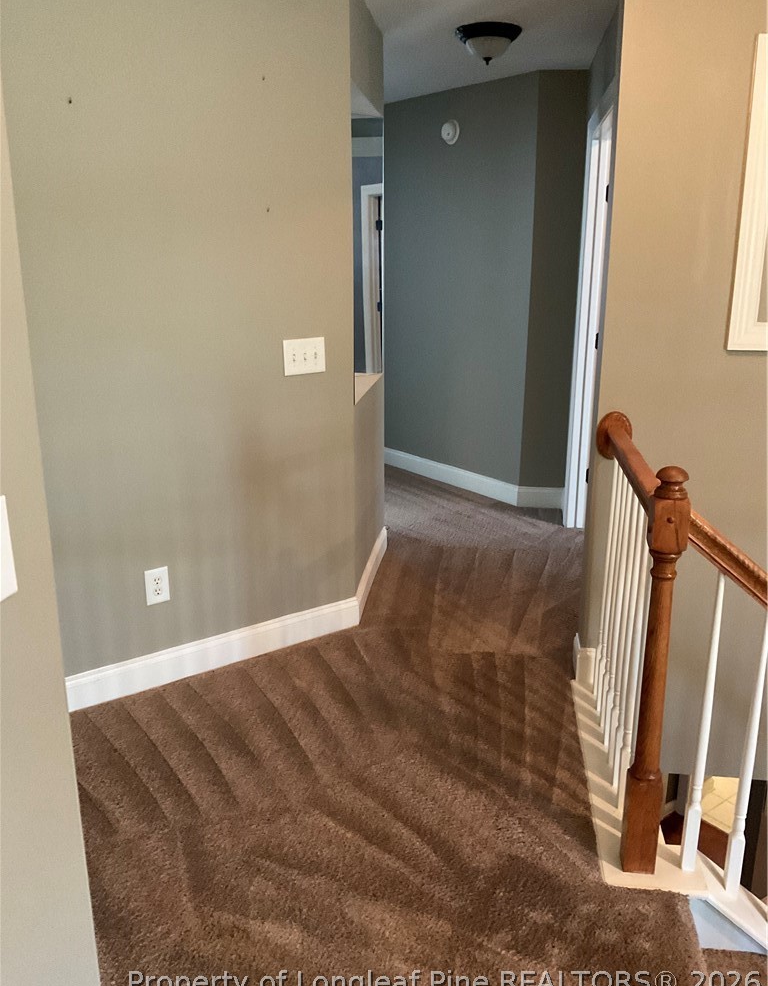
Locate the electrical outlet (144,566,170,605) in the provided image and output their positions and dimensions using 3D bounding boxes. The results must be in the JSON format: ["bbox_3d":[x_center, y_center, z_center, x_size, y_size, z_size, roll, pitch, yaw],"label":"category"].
[{"bbox_3d":[-0.783,0.323,2.972,0.081,0.125,0.010,-12,20,-36],"label":"electrical outlet"}]

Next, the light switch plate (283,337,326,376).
[{"bbox_3d":[-0.285,-0.499,3.129,0.172,0.124,0.014,-12,20,-36],"label":"light switch plate"}]

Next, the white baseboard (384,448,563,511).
[{"bbox_3d":[0.537,-0.121,5.670,0.163,0.132,1.545,-12,20,-36],"label":"white baseboard"}]

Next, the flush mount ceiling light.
[{"bbox_3d":[0.455,-1.948,3.749,0.291,0.143,0.291,0,16,0],"label":"flush mount ceiling light"}]

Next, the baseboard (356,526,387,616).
[{"bbox_3d":[-0.054,0.356,3.987,0.018,0.132,0.908,2,16,8],"label":"baseboard"}]

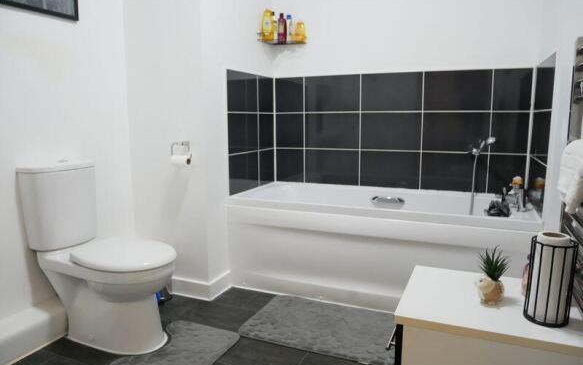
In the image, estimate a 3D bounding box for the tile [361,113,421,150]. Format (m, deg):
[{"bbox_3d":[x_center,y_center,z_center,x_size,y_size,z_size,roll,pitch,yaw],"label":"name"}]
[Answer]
[{"bbox_3d":[0.655,-0.333,2.896,0.400,0.249,0.010,3,9,22],"label":"tile"}]

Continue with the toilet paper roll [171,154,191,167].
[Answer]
[{"bbox_3d":[-0.598,-0.116,2.359,0.103,0.062,0.062,3,9,22],"label":"toilet paper roll"}]

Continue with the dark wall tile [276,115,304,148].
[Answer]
[{"bbox_3d":[-0.010,-0.371,3.157,0.227,0.249,0.010,3,9,22],"label":"dark wall tile"}]

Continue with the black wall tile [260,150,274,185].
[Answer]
[{"bbox_3d":[-0.176,-0.112,3.126,0.010,0.242,0.256,3,9,22],"label":"black wall tile"}]

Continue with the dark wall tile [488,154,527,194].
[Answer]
[{"bbox_3d":[1.302,-0.049,2.641,0.209,0.242,0.011,3,9,22],"label":"dark wall tile"}]

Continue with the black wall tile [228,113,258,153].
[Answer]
[{"bbox_3d":[-0.302,-0.313,2.787,0.010,0.249,0.399,3,9,22],"label":"black wall tile"}]

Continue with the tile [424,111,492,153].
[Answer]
[{"bbox_3d":[1.018,-0.310,2.717,0.394,0.247,0.011,3,9,22],"label":"tile"}]

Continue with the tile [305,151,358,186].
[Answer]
[{"bbox_3d":[0.284,-0.108,3.083,0.400,0.242,0.010,3,9,22],"label":"tile"}]

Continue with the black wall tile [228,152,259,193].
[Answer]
[{"bbox_3d":[-0.299,-0.065,2.804,0.010,0.245,0.397,3,9,22],"label":"black wall tile"}]

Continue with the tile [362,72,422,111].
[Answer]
[{"bbox_3d":[0.654,-0.581,2.853,0.399,0.244,0.010,3,9,22],"label":"tile"}]

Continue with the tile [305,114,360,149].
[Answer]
[{"bbox_3d":[0.283,-0.355,3.040,0.399,0.249,0.010,3,9,22],"label":"tile"}]

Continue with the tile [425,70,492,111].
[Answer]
[{"bbox_3d":[1.027,-0.562,2.708,0.400,0.249,0.010,3,9,22],"label":"tile"}]

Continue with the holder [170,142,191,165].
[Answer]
[{"bbox_3d":[-0.602,-0.163,2.392,0.136,0.128,0.068,3,9,22],"label":"holder"}]

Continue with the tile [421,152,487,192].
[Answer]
[{"bbox_3d":[1.028,-0.066,2.777,0.399,0.245,0.010,3,9,22],"label":"tile"}]

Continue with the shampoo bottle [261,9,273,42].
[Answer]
[{"bbox_3d":[-0.163,-1.016,2.850,0.075,0.208,0.050,-1,8,-3],"label":"shampoo bottle"}]

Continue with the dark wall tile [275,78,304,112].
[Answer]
[{"bbox_3d":[-0.011,-0.614,3.088,0.223,0.246,0.011,3,9,22],"label":"dark wall tile"}]

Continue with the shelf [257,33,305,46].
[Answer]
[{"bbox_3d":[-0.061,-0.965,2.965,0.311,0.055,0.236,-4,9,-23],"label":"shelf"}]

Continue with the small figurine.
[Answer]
[{"bbox_3d":[0.515,0.236,1.128,0.075,0.140,0.066,2,9,16],"label":"small figurine"}]

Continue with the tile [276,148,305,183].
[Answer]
[{"bbox_3d":[-0.012,-0.124,3.203,0.233,0.242,0.010,3,9,22],"label":"tile"}]

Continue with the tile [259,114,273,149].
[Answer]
[{"bbox_3d":[-0.173,-0.358,3.074,0.010,0.249,0.267,3,9,22],"label":"tile"}]

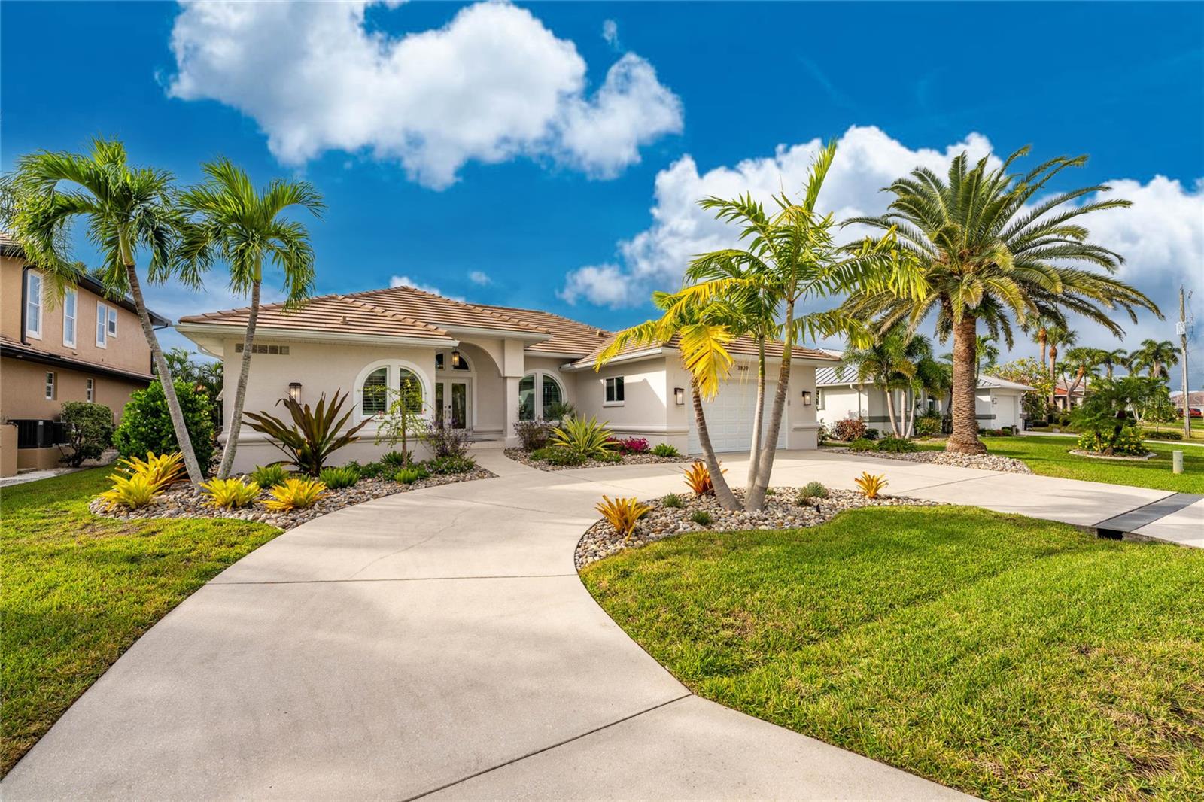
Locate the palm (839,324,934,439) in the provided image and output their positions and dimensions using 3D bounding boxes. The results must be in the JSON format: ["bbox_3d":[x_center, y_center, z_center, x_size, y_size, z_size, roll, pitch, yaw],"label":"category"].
[{"bbox_3d":[15.076,-1.058,24.800,4.100,5.952,4.000,-2,-2,31],"label":"palm"}]

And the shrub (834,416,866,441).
[{"bbox_3d":[11.839,1.350,22.400,1.400,1.170,1.400,-1,-2,28],"label":"shrub"}]

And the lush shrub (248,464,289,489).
[{"bbox_3d":[-6.652,1.413,9.324,0.680,0.480,0.660,1,-1,-35],"label":"lush shrub"}]

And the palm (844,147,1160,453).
[{"bbox_3d":[12.399,-2.994,15.662,7.400,9.600,7.400,-1,-1,38],"label":"palm"}]

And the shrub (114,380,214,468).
[{"bbox_3d":[-11.226,0.539,11.992,1.900,2.350,1.900,1,-2,-43],"label":"shrub"}]

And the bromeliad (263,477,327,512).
[{"bbox_3d":[-4.848,1.409,7.374,0.900,0.470,0.880,1,-1,-33],"label":"bromeliad"}]

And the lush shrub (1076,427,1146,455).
[{"bbox_3d":[17.008,1.332,15.600,1.800,0.971,1.700,1,-2,-43],"label":"lush shrub"}]

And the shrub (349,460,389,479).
[{"bbox_3d":[-4.825,1.432,9.700,0.760,0.409,0.750,0,-2,-26],"label":"shrub"}]

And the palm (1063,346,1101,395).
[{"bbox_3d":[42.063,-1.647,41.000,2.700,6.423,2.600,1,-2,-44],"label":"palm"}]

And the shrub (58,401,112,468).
[{"bbox_3d":[-13.656,0.884,12.400,1.100,1.718,1.020,-2,-2,42],"label":"shrub"}]

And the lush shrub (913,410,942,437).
[{"bbox_3d":[17.757,1.248,25.480,1.300,1.500,1.300,-1,-1,35],"label":"lush shrub"}]

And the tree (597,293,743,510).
[{"bbox_3d":[1.006,0.014,7.000,2.150,3.262,2.100,-1,-2,8],"label":"tree"}]

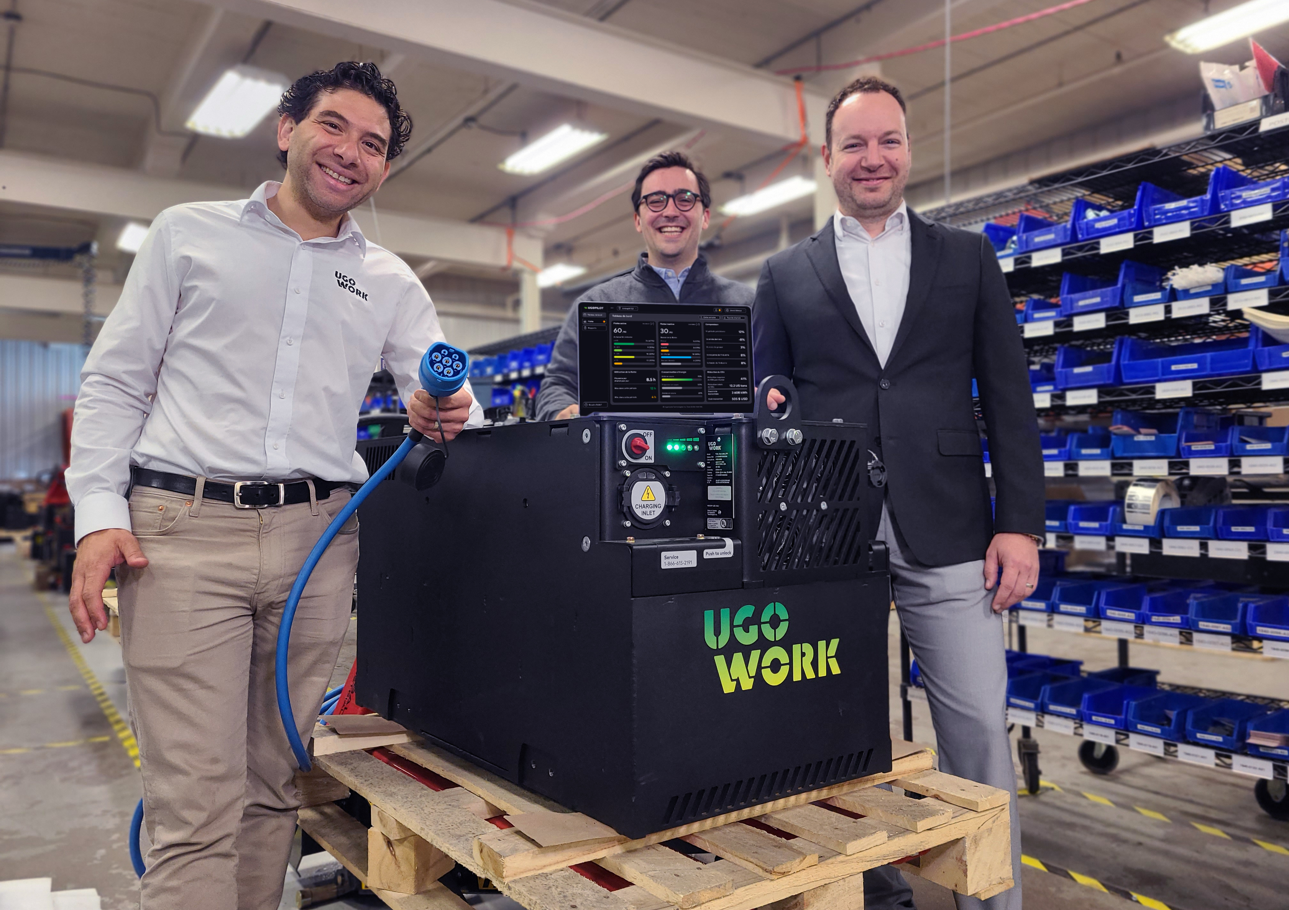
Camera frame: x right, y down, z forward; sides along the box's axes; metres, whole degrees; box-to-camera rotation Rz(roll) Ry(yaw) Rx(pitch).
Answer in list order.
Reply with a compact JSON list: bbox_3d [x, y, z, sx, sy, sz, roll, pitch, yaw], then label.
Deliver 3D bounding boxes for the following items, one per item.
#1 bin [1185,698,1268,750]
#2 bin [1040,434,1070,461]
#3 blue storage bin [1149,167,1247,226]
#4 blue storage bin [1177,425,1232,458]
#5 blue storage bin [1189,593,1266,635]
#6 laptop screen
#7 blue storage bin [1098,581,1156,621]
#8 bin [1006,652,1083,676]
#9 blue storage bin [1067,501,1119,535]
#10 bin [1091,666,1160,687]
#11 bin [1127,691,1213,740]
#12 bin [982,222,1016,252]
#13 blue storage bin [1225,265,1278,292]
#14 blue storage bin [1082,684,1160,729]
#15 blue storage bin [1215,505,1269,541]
[{"bbox_3d":[1.302,0.604,2.156,0.187,0.070,0.105,1,-2,-37],"label":"bin"},{"bbox_3d":[1.081,-0.018,2.458,0.187,0.070,0.105,1,-2,-37],"label":"bin"},{"bbox_3d":[1.300,-0.574,2.251,0.277,0.114,0.142,1,-2,-37],"label":"blue storage bin"},{"bbox_3d":[1.318,-0.028,2.209,0.187,0.070,0.105,1,-2,-38],"label":"blue storage bin"},{"bbox_3d":[1.327,0.356,2.188,0.187,0.070,0.105,1,-2,-38],"label":"blue storage bin"},{"bbox_3d":[0.041,-0.160,1.682,0.307,0.209,0.012,0,-8,-10],"label":"laptop screen"},{"bbox_3d":[1.201,0.359,2.348,0.187,0.070,0.105,1,-2,-38],"label":"blue storage bin"},{"bbox_3d":[1.144,0.625,2.743,0.187,0.070,0.105,1,-2,-38],"label":"bin"},{"bbox_3d":[1.141,0.160,2.376,0.187,0.070,0.105,1,-2,-37],"label":"blue storage bin"},{"bbox_3d":[1.275,0.616,2.581,0.187,0.070,0.105,1,-2,-37],"label":"bin"},{"bbox_3d":[1.225,0.608,2.258,0.187,0.070,0.105,1,-2,-37],"label":"bin"},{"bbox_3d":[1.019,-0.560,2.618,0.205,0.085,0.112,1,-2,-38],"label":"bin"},{"bbox_3d":[1.357,-0.375,2.098,0.187,0.070,0.105,1,-2,-37],"label":"blue storage bin"},{"bbox_3d":[1.172,0.615,2.377,0.187,0.070,0.105,1,-2,-38],"label":"blue storage bin"},{"bbox_3d":[1.341,0.153,2.110,0.187,0.070,0.105,1,-2,-37],"label":"blue storage bin"}]

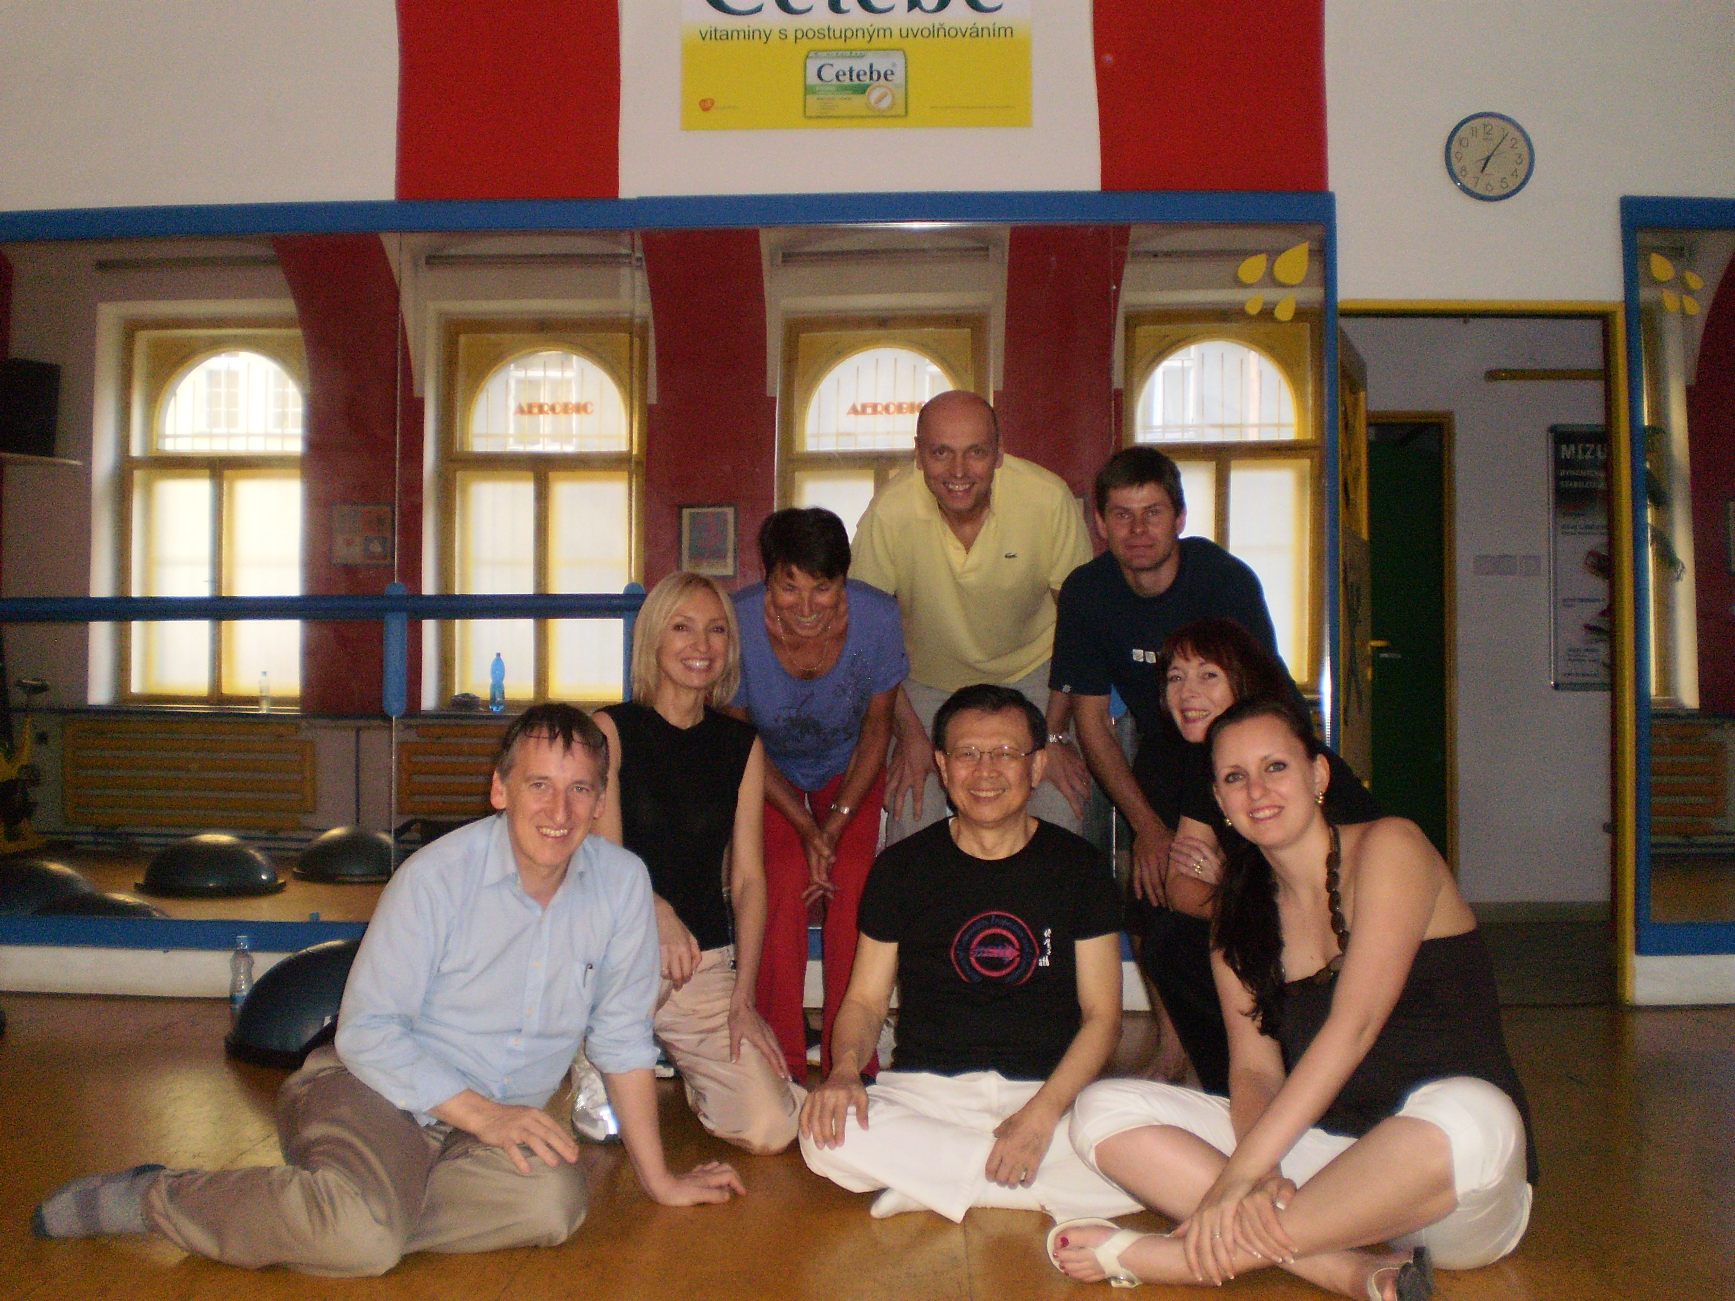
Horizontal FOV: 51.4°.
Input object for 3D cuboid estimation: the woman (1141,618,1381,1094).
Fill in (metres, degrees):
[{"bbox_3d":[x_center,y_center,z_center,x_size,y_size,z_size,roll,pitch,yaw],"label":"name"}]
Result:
[{"bbox_3d":[0.735,0.419,3.320,0.580,0.950,0.700,-1,-3,25],"label":"woman"}]

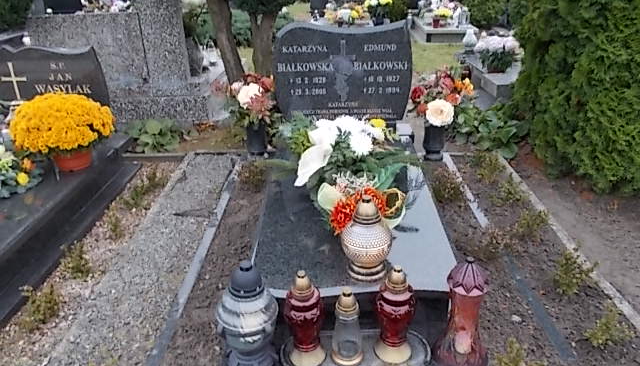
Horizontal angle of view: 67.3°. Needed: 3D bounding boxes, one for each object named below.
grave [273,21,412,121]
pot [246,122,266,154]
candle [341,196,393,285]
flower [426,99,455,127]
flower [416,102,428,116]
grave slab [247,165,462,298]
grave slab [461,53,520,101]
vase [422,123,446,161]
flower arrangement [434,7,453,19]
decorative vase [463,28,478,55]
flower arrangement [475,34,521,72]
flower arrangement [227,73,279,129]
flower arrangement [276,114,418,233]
[{"bbox_3d":[0.129,-0.634,2.752,0.802,0.584,0.100,0,25,0],"label":"grave"},{"bbox_3d":[-0.424,-0.312,3.171,0.134,0.195,0.134,0,25,0],"label":"pot"},{"bbox_3d":[0.171,0.178,1.666,0.187,0.294,0.187,0,25,0],"label":"candle"},{"bbox_3d":[0.725,-0.418,2.892,0.168,0.163,0.110,0,25,0],"label":"flower"},{"bbox_3d":[0.687,-0.500,3.224,0.085,0.085,0.080,0,26,0],"label":"flower"},{"bbox_3d":[0.125,0.133,2.143,0.752,0.070,1.163,0,29,0],"label":"grave slab"},{"bbox_3d":[1.860,-1.107,4.818,0.780,0.220,1.450,0,26,0],"label":"grave slab"},{"bbox_3d":[0.803,-0.303,3.315,0.160,0.260,0.160,0,26,0],"label":"vase"},{"bbox_3d":[1.951,-2.670,7.595,0.300,0.210,0.280,0,26,0],"label":"flower arrangement"},{"bbox_3d":[1.595,-1.505,5.094,0.159,0.276,0.159,0,25,0],"label":"decorative vase"},{"bbox_3d":[1.583,-1.144,4.312,0.377,0.323,0.359,0,25,0],"label":"flower arrangement"},{"bbox_3d":[-0.461,-0.557,3.285,0.360,0.360,0.340,0,26,0],"label":"flower arrangement"},{"bbox_3d":[0.129,-0.054,2.251,0.620,0.360,0.550,0,26,0],"label":"flower arrangement"}]

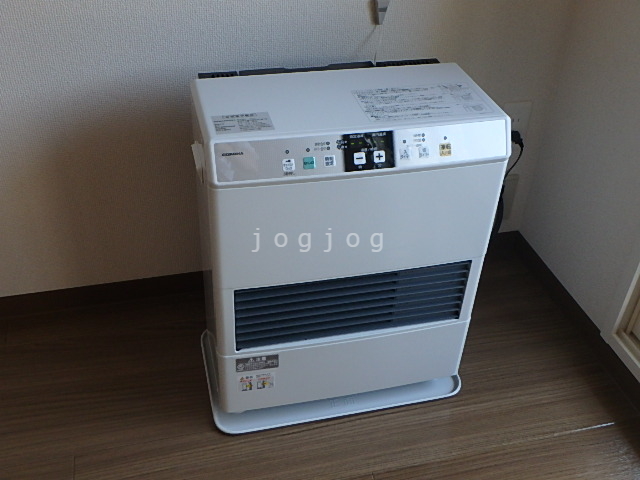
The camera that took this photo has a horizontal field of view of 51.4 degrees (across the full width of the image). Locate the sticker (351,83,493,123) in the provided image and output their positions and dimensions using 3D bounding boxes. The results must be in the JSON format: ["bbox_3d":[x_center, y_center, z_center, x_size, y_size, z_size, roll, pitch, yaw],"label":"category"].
[{"bbox_3d":[0.149,-0.203,0.975,0.186,0.002,0.104,-7,38,-12],"label":"sticker"}]

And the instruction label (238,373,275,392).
[{"bbox_3d":[-0.105,0.237,1.105,0.061,0.038,0.002,-7,38,-12],"label":"instruction label"}]

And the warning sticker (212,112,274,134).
[{"bbox_3d":[-0.104,-0.158,0.898,0.079,0.002,0.053,-7,38,-12],"label":"warning sticker"}]

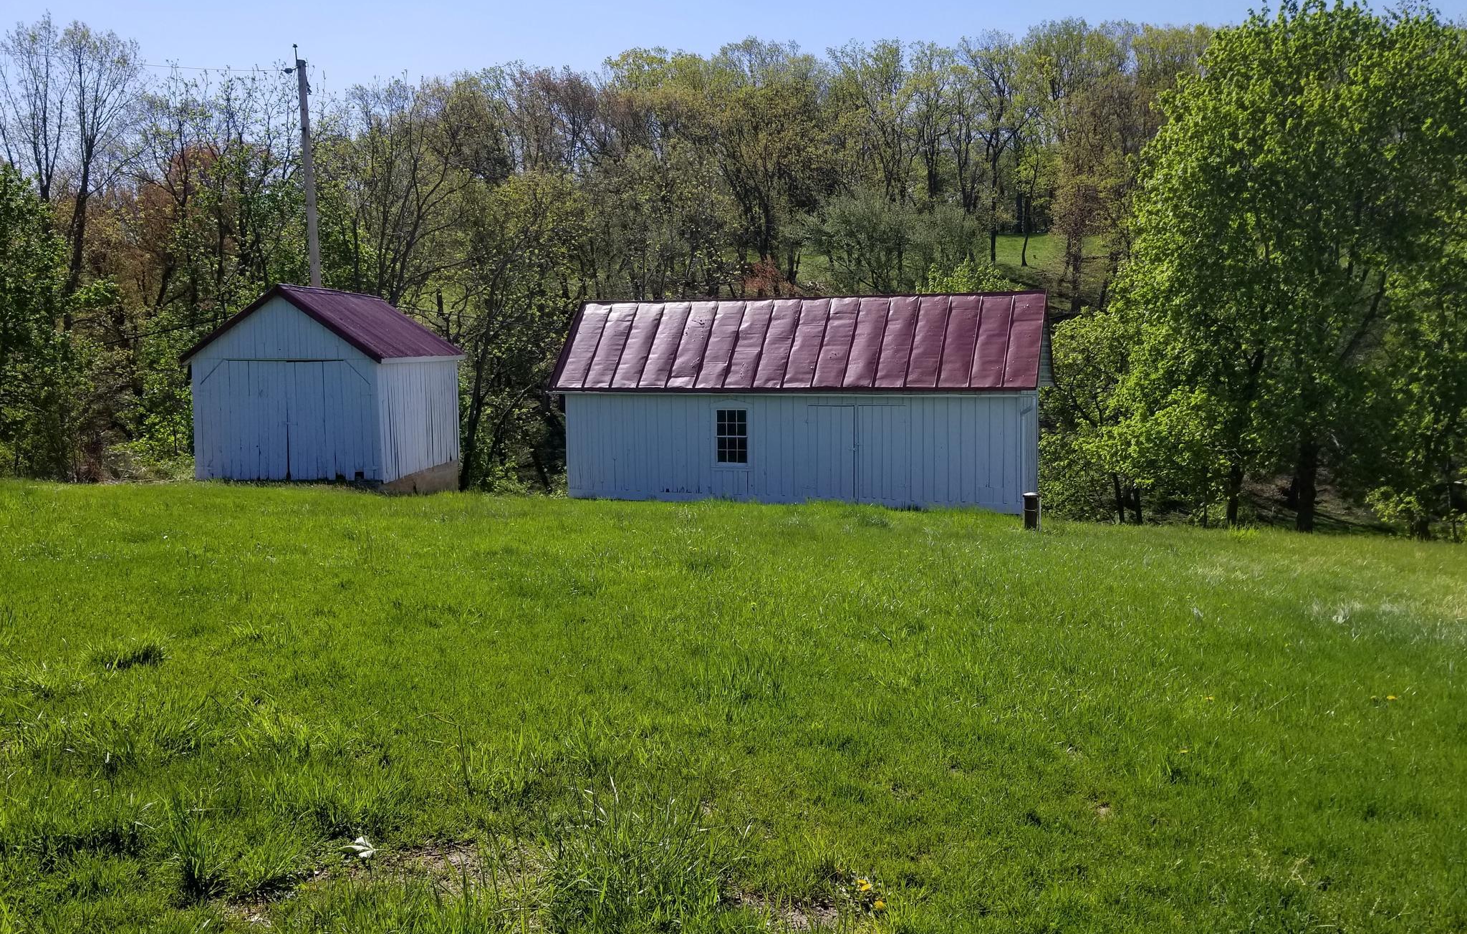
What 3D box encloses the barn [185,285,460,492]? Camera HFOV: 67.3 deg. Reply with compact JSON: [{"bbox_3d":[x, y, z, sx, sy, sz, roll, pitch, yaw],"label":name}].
[{"bbox_3d":[-8.955,-1.723,24.947,4.196,4.412,5.188,0,6,4],"label":"barn"}]

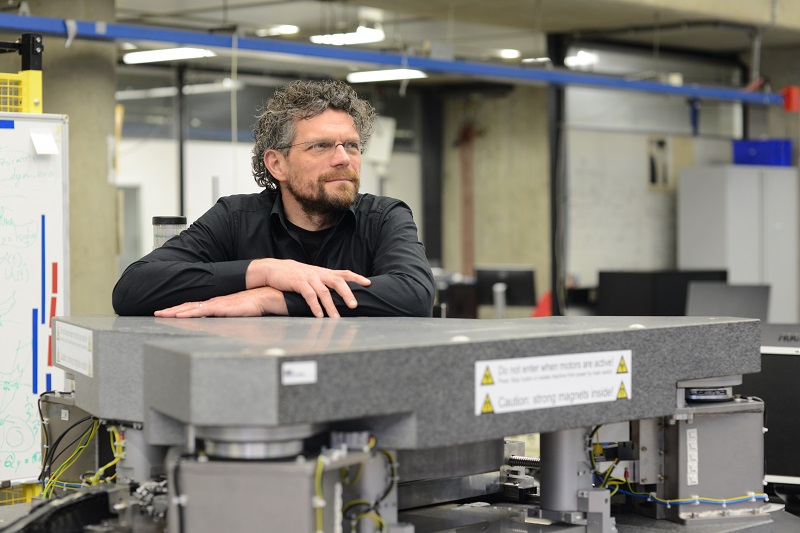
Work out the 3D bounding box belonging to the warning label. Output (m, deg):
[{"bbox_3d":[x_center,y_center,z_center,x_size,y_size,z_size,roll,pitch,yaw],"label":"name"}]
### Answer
[{"bbox_3d":[0.256,0.186,3.066,0.003,0.084,0.422,1,2,41],"label":"warning label"}]

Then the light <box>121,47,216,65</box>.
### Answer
[{"bbox_3d":[-2.510,-2.274,20.300,1.280,0.100,0.160,1,2,41],"label":"light"}]

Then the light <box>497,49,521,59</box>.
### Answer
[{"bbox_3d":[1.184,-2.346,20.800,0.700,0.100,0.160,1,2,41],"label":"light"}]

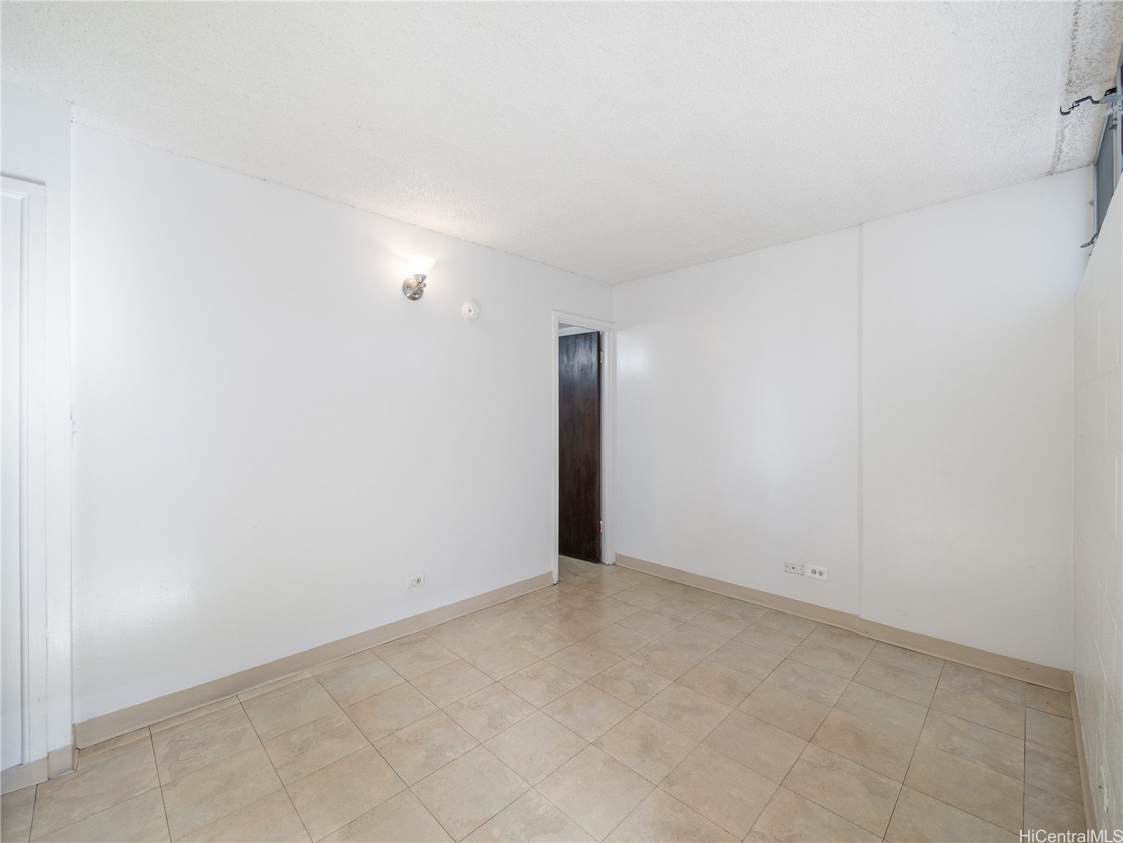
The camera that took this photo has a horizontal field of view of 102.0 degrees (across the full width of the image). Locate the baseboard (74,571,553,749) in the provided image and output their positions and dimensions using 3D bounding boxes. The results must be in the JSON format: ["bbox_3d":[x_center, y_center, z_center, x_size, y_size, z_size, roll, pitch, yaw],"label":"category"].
[{"bbox_3d":[-0.974,1.211,2.621,2.500,0.105,0.018,0,0,-43],"label":"baseboard"}]

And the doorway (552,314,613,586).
[{"bbox_3d":[0.172,0.200,3.782,0.730,2.115,0.130,0,0,-43],"label":"doorway"}]

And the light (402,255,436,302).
[{"bbox_3d":[-0.834,-0.836,2.654,0.145,0.227,0.170,0,0,-43],"label":"light"}]

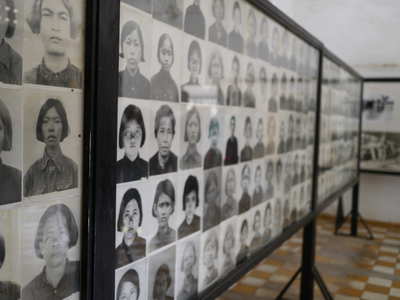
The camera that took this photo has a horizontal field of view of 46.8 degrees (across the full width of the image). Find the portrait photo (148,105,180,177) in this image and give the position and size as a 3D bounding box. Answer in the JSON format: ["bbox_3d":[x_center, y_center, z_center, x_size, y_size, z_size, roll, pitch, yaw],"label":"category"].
[{"bbox_3d":[-0.118,-0.039,1.538,0.010,0.241,0.186,3,4,26],"label":"portrait photo"}]

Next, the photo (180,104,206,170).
[{"bbox_3d":[-0.030,-0.048,1.717,0.010,0.243,0.189,3,4,26],"label":"photo"}]

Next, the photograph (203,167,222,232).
[{"bbox_3d":[0.055,0.196,1.947,0.010,0.253,0.190,4,4,26],"label":"photograph"}]

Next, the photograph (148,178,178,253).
[{"bbox_3d":[-0.125,0.212,1.580,0.010,0.258,0.194,4,4,26],"label":"photograph"}]

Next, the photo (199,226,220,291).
[{"bbox_3d":[0.044,0.452,1.959,0.010,0.251,0.195,4,4,26],"label":"photo"}]

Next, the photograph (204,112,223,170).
[{"bbox_3d":[0.058,-0.049,1.895,0.010,0.250,0.182,3,4,26],"label":"photograph"}]

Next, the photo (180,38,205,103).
[{"bbox_3d":[-0.024,-0.291,1.701,0.010,0.240,0.194,3,4,26],"label":"photo"}]

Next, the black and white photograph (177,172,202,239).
[{"bbox_3d":[-0.035,0.203,1.762,0.010,0.257,0.198,4,4,26],"label":"black and white photograph"}]

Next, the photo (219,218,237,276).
[{"bbox_3d":[0.132,0.442,2.138,0.010,0.250,0.195,4,4,26],"label":"photo"}]

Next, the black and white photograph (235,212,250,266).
[{"bbox_3d":[0.216,0.429,2.271,0.010,0.250,0.180,3,4,26],"label":"black and white photograph"}]

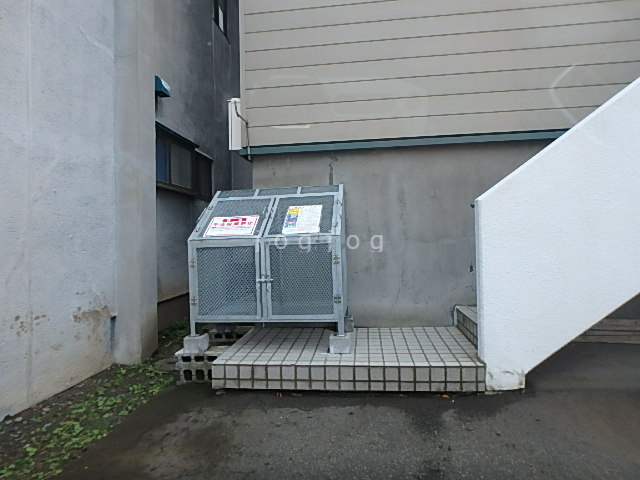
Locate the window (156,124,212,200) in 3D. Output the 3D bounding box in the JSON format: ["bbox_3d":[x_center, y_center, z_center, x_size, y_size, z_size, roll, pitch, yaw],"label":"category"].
[{"bbox_3d":[-1.875,-0.997,5.414,0.090,0.721,1.891,-2,1,7],"label":"window"}]

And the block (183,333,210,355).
[{"bbox_3d":[-1.061,0.879,3.348,0.160,0.142,0.160,-2,1,7],"label":"block"}]

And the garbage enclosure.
[{"bbox_3d":[-0.430,0.136,3.600,1.306,1.322,0.713,-2,0,6],"label":"garbage enclosure"}]

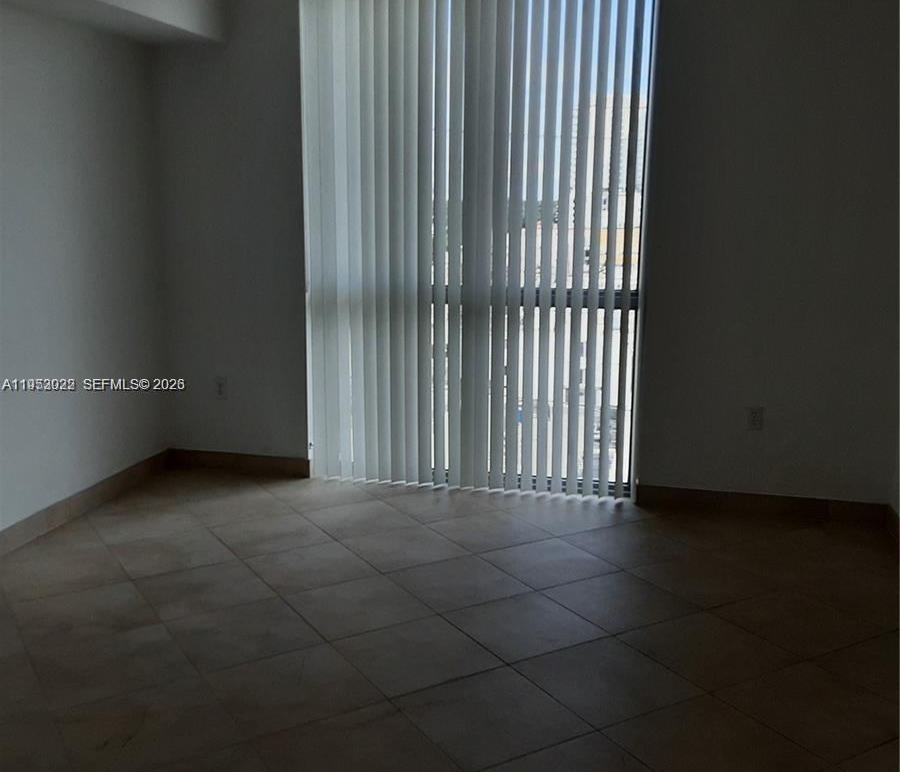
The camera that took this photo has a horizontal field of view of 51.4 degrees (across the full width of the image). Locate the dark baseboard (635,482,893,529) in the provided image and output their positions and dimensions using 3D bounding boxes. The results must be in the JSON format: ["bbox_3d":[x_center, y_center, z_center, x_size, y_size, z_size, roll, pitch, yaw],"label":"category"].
[{"bbox_3d":[1.565,0.607,4.738,1.216,0.104,0.015,3,11,13],"label":"dark baseboard"}]

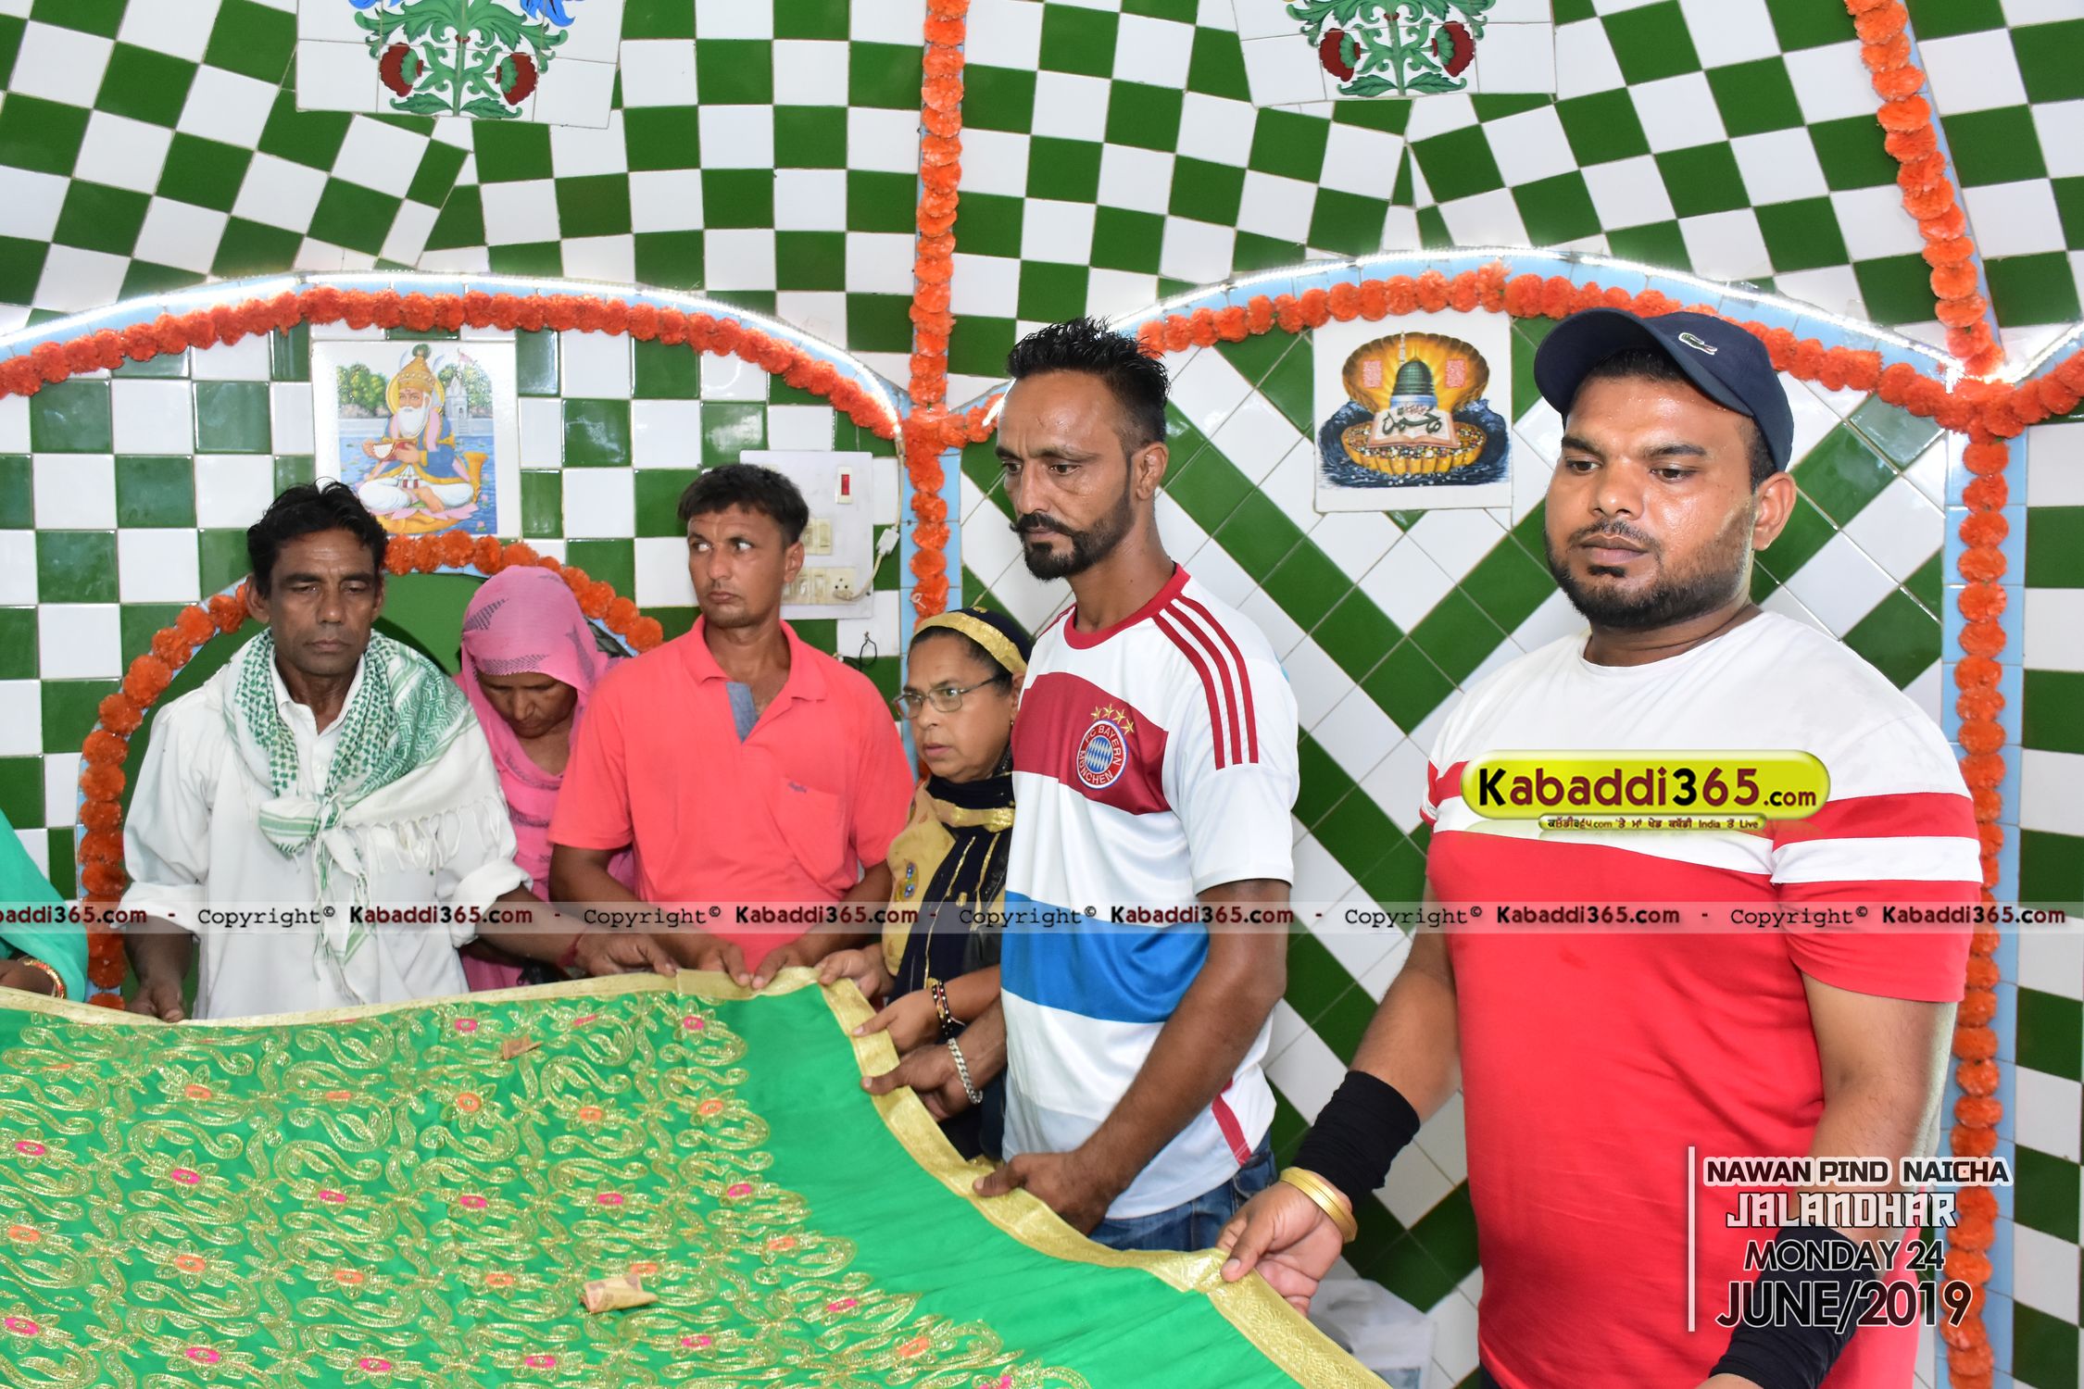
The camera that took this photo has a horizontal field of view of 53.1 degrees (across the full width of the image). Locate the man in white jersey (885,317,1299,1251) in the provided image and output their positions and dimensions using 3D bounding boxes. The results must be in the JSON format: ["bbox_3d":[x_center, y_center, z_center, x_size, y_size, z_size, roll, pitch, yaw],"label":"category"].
[{"bbox_3d":[0.054,0.484,2.260,0.430,1.760,0.475,-3,4,-35],"label":"man in white jersey"}]

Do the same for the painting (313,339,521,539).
[{"bbox_3d":[-0.957,-0.390,3.198,0.300,0.300,0.020,-2,5,-20],"label":"painting"}]

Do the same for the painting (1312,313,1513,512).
[{"bbox_3d":[0.564,-0.430,3.160,0.300,0.300,0.020,2,5,22],"label":"painting"}]

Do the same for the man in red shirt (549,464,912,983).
[{"bbox_3d":[-0.425,0.507,2.977,0.510,1.660,0.430,-1,4,-7],"label":"man in red shirt"}]

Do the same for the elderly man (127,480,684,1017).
[{"bbox_3d":[-0.791,0.553,2.634,0.635,1.630,0.430,-2,4,-16],"label":"elderly man"}]

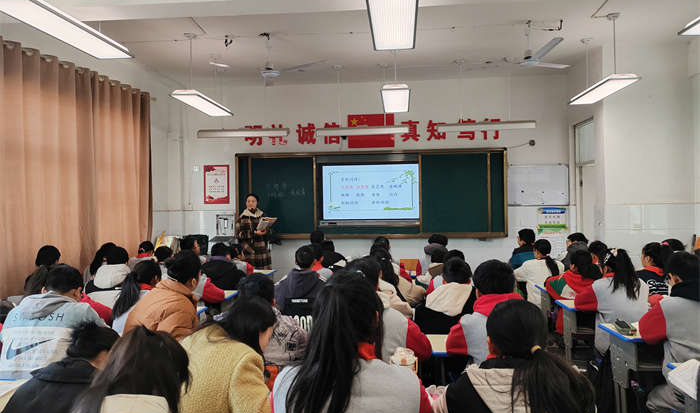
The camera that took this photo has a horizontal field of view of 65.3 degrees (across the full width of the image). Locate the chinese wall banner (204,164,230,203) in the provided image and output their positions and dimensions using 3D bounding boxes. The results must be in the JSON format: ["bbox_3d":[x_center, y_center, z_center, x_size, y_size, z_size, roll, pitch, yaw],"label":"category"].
[{"bbox_3d":[-2.037,-0.330,8.380,0.395,0.588,0.015,-1,-1,5],"label":"chinese wall banner"}]

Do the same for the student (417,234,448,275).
[{"bbox_3d":[0.931,0.885,5.815,0.450,1.175,0.630,-1,-1,5],"label":"student"}]

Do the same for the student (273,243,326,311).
[{"bbox_3d":[-0.346,0.902,4.442,0.460,1.181,0.600,-1,-1,5],"label":"student"}]

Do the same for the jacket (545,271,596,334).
[{"bbox_3d":[1.905,0.799,4.607,0.520,0.510,0.440,-1,-1,-3],"label":"jacket"}]

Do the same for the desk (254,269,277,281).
[{"bbox_3d":[-1.237,1.156,6.822,0.600,0.680,0.400,-1,-1,5],"label":"desk"}]

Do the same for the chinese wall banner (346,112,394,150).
[{"bbox_3d":[0.318,-1.109,8.054,0.677,0.489,0.015,-1,-1,5],"label":"chinese wall banner"}]

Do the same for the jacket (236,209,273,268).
[{"bbox_3d":[-1.292,0.497,7.395,0.500,0.954,0.360,-1,-1,-5],"label":"jacket"}]

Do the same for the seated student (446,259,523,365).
[{"bbox_3d":[0.663,0.815,2.556,0.460,1.160,0.600,-1,-1,5],"label":"seated student"}]

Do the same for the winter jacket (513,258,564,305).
[{"bbox_3d":[1.867,0.748,5.423,0.440,0.500,0.480,-1,-1,-3],"label":"winter jacket"}]

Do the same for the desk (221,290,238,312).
[{"bbox_3d":[-1.312,1.125,4.904,0.600,0.680,0.400,-1,-1,5],"label":"desk"}]

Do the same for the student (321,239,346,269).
[{"bbox_3d":[-0.147,0.941,6.181,0.440,1.135,0.600,-1,-1,10],"label":"student"}]

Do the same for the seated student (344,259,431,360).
[{"bbox_3d":[0.173,0.851,2.607,0.480,1.228,0.600,-1,-1,5],"label":"seated student"}]

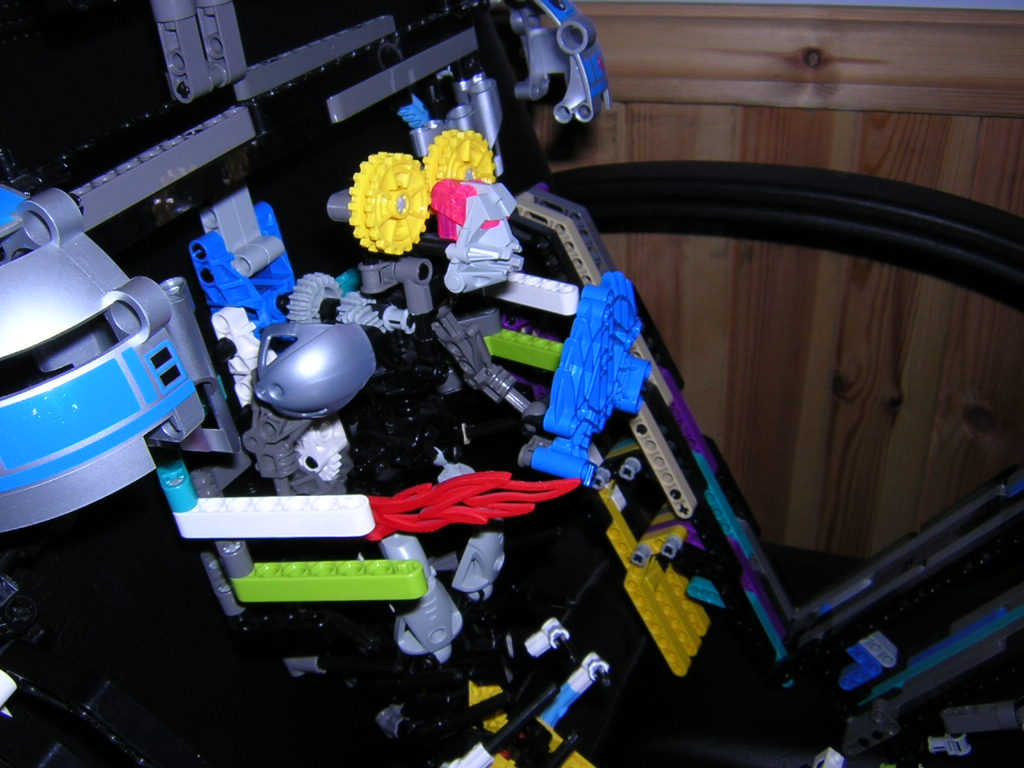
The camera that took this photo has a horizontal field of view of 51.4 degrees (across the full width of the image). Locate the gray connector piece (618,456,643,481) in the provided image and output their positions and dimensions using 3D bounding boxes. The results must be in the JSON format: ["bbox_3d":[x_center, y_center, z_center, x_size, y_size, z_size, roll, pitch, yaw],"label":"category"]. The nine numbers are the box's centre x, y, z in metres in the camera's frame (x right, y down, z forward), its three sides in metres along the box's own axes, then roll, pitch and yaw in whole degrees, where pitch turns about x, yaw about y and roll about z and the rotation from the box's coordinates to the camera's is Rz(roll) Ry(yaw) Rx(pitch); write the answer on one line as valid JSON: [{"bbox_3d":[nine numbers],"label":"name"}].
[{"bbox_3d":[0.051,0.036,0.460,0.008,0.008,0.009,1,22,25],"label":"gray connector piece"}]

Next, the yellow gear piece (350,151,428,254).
[{"bbox_3d":[-0.034,-0.050,0.296,0.009,0.028,0.028,7,29,30],"label":"yellow gear piece"}]

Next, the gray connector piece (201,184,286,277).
[{"bbox_3d":[-0.084,-0.047,0.330,0.009,0.026,0.022,0,28,25],"label":"gray connector piece"}]

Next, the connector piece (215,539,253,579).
[{"bbox_3d":[-0.076,0.046,0.292,0.008,0.015,0.008,-1,27,22],"label":"connector piece"}]

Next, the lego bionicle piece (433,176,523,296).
[{"bbox_3d":[-0.010,-0.043,0.305,0.021,0.029,0.017,9,26,38],"label":"lego bionicle piece"}]

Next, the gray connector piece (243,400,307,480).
[{"bbox_3d":[-0.073,0.017,0.330,0.018,0.026,0.013,-4,26,8],"label":"gray connector piece"}]

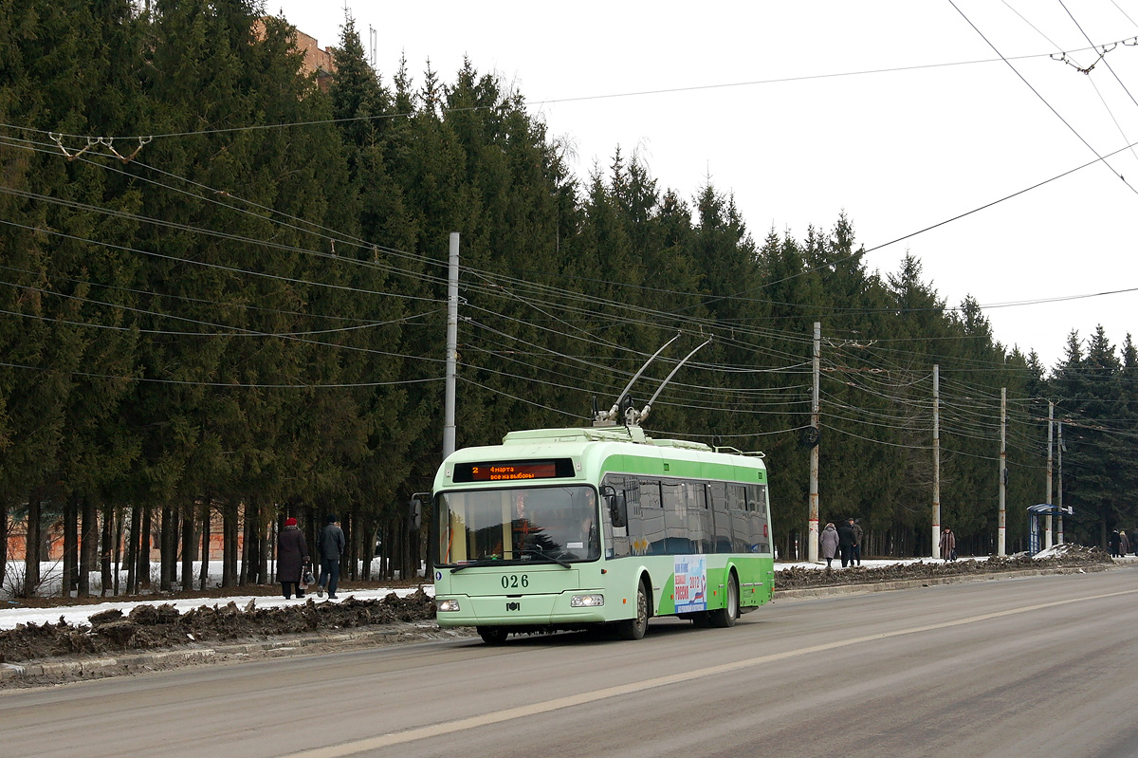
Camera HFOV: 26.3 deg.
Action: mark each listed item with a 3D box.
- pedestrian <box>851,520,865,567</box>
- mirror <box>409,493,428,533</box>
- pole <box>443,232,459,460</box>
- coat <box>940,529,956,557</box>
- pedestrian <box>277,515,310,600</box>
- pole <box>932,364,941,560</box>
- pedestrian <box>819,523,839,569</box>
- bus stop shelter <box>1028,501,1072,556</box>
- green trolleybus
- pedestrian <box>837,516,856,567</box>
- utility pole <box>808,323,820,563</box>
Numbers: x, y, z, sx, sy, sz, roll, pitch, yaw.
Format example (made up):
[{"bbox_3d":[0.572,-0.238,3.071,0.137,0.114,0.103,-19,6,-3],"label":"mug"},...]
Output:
[{"bbox_3d":[10.529,5.994,89.300,0.580,1.750,0.400,-1,-4,30],"label":"pedestrian"},{"bbox_3d":[-2.270,2.001,36.400,0.270,0.560,0.200,-4,-5,35],"label":"mirror"},{"bbox_3d":[-2.959,0.725,61.000,0.300,8.800,0.300,0,-4,19],"label":"pole"},{"bbox_3d":[17.596,7.686,113.000,0.680,1.250,0.450,-1,-4,15],"label":"coat"},{"bbox_3d":[-5.482,3.582,48.500,0.600,1.640,0.450,-1,-4,19],"label":"pedestrian"},{"bbox_3d":[17.500,3.937,115.863,0.340,9.230,0.340,0,-3,20],"label":"pole"},{"bbox_3d":[9.218,5.883,86.000,0.620,1.620,0.450,-1,-4,12],"label":"pedestrian"},{"bbox_3d":[24.900,7.858,126.000,2.000,2.750,4.000,-1,-4,19],"label":"bus stop shelter"},{"bbox_3d":[0.886,2.580,40.300,2.550,3.200,11.600,-3,-4,17],"label":"green trolleybus"},{"bbox_3d":[10.078,5.965,88.300,0.640,1.750,0.420,0,-3,18],"label":"pedestrian"},{"bbox_3d":[9.510,2.427,93.763,0.350,9.250,0.350,0,-3,20],"label":"utility pole"}]

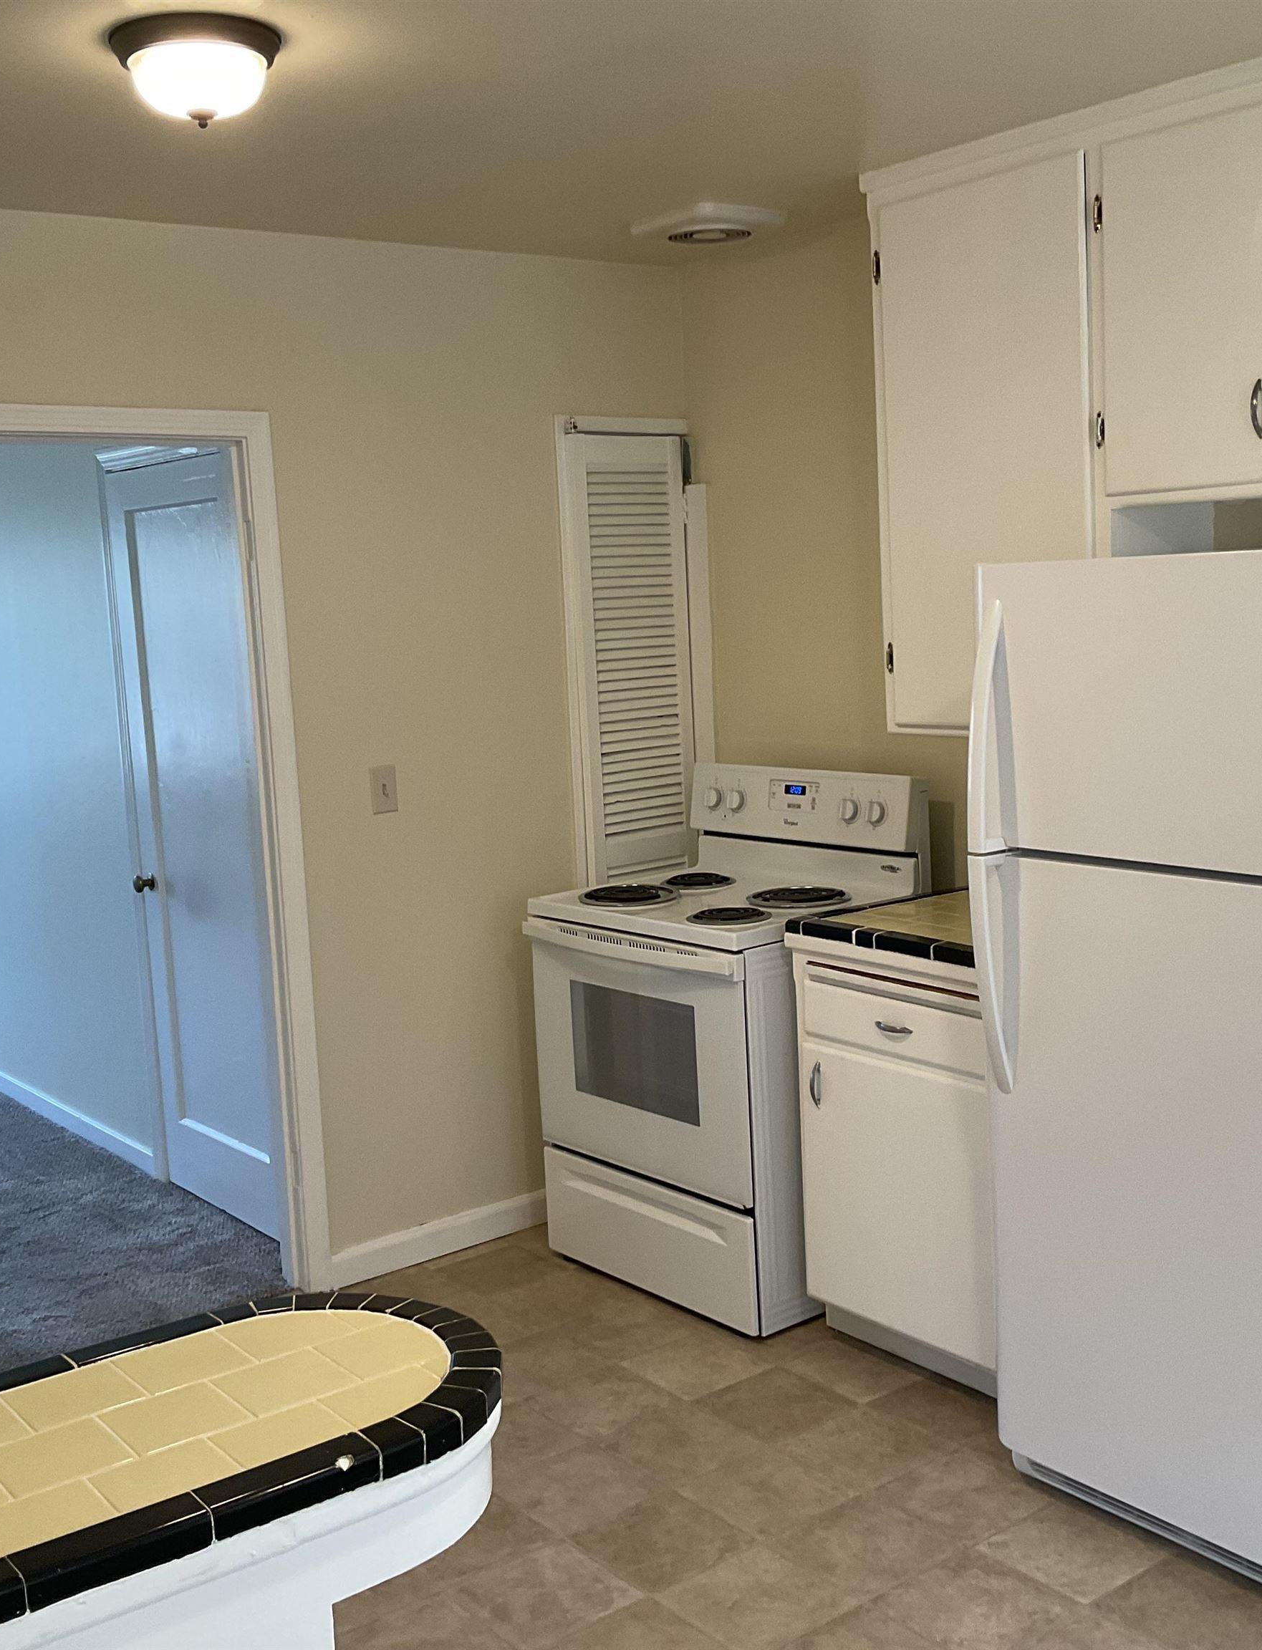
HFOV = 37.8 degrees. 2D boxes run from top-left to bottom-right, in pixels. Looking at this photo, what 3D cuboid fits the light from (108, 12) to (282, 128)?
[{"bbox_3d":[-0.647,-1.109,2.759,0.258,0.128,0.258,-8,9,-37],"label":"light"}]

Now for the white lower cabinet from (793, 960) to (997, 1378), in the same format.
[{"bbox_3d":[0.798,0.665,3.930,0.640,0.904,0.602,-8,9,-37],"label":"white lower cabinet"}]

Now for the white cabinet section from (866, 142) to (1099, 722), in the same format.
[{"bbox_3d":[0.844,-0.750,3.810,0.341,1.112,0.588,-8,9,-37],"label":"white cabinet section"}]

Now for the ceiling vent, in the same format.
[{"bbox_3d":[0.184,-1.389,4.320,0.325,0.044,0.325,-8,9,-37],"label":"ceiling vent"}]

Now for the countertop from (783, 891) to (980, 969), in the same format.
[{"bbox_3d":[0.767,0.204,3.870,0.654,0.034,0.610,-8,9,-37],"label":"countertop"}]

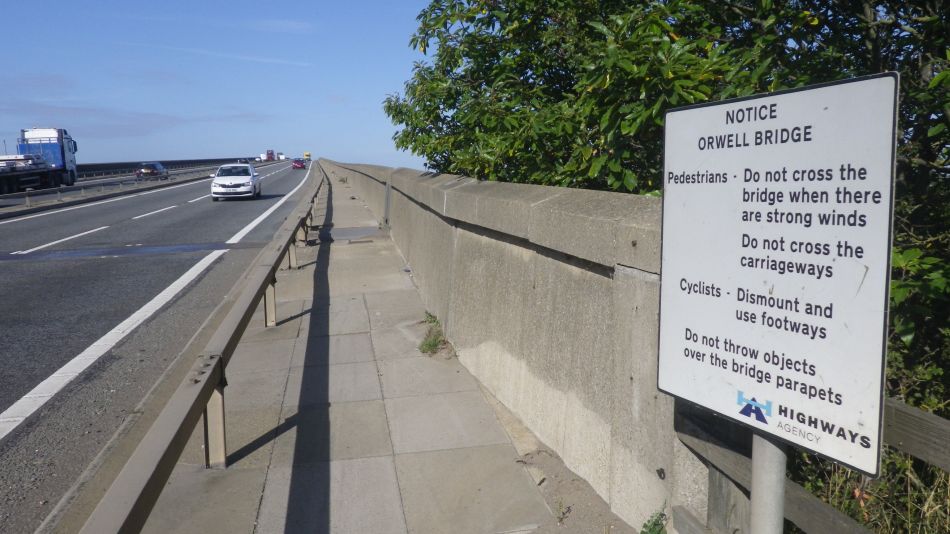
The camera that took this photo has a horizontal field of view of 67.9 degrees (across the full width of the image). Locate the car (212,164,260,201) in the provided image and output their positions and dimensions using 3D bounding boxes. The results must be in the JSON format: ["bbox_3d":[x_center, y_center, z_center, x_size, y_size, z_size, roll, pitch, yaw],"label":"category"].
[{"bbox_3d":[-10.200,-3.650,30.200,1.770,1.470,4.050,-2,9,-12],"label":"car"}]

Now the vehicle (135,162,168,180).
[{"bbox_3d":[-26.600,-7.900,58.000,1.800,1.490,4.300,-2,9,-12],"label":"vehicle"}]

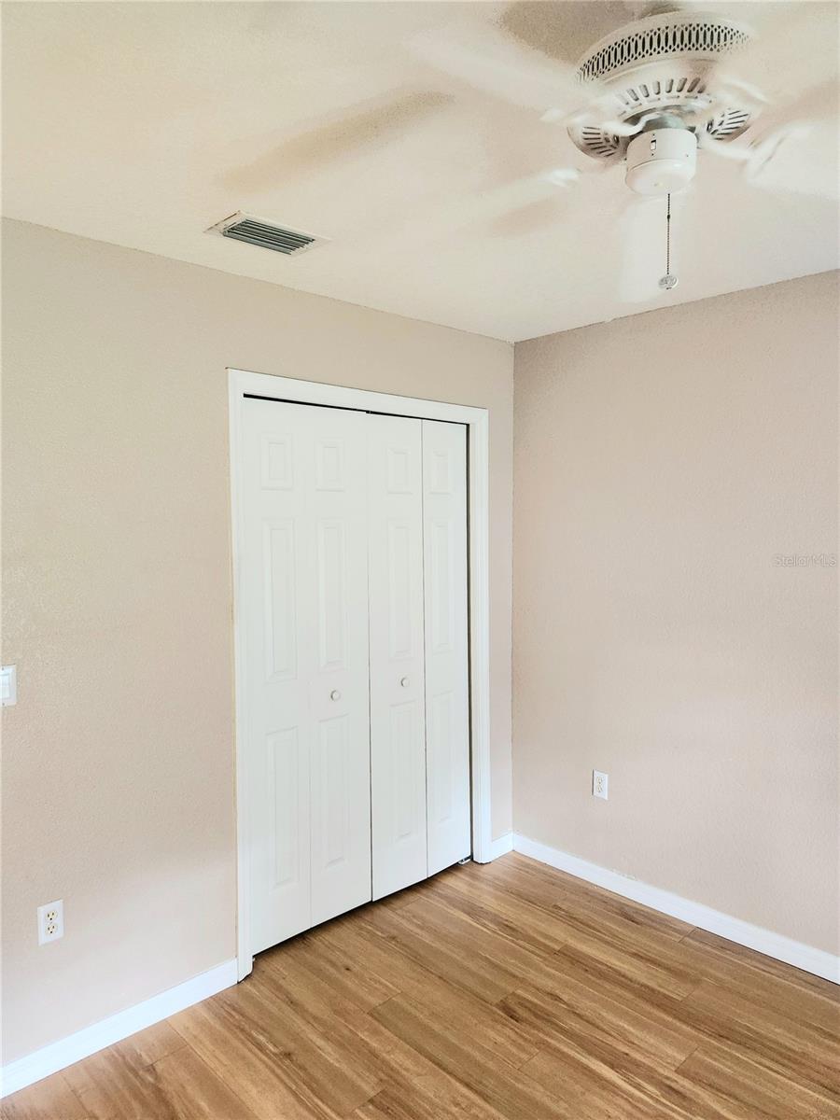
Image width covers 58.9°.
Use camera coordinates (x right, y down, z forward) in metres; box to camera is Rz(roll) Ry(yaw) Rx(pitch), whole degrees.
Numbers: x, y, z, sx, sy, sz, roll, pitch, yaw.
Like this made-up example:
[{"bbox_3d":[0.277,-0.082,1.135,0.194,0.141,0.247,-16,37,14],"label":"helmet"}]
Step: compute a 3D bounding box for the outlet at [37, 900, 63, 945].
[{"bbox_3d":[-1.080,1.061,2.179,0.070,0.114,0.010,-3,4,-43],"label":"outlet"}]

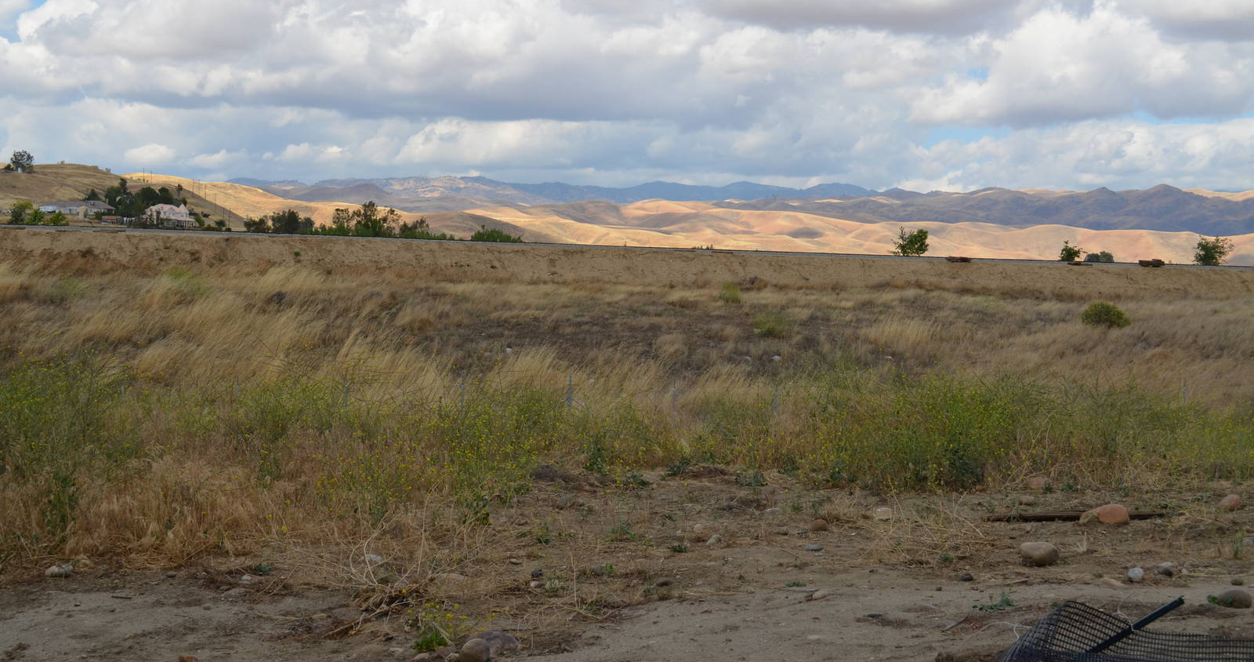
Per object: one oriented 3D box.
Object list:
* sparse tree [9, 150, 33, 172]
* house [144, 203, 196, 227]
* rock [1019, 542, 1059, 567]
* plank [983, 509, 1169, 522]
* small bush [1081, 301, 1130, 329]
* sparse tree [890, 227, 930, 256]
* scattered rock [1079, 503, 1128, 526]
[{"bbox_3d":[-298.772,-83.603,720.000,12.500,11.200,11.500,1,3,0],"label":"sparse tree"},{"bbox_3d":[-162.751,-41.010,520.000,18.000,9.000,13.000,1,3,-12],"label":"house"},{"bbox_3d":[2.156,1.173,7.650,0.205,0.120,0.165,1,3,0],"label":"rock"},{"bbox_3d":[2.790,1.147,9.070,1.190,0.050,0.110,0,3,-13],"label":"plank"},{"bbox_3d":[26.193,-0.832,80.000,2.700,1.550,2.400,1,3,0],"label":"small bush"},{"bbox_3d":[31.937,-10.023,165.000,4.300,3.600,3.800,1,3,0],"label":"sparse tree"},{"bbox_3d":[2.921,1.124,8.930,0.285,0.125,0.210,1,3,0],"label":"scattered rock"}]

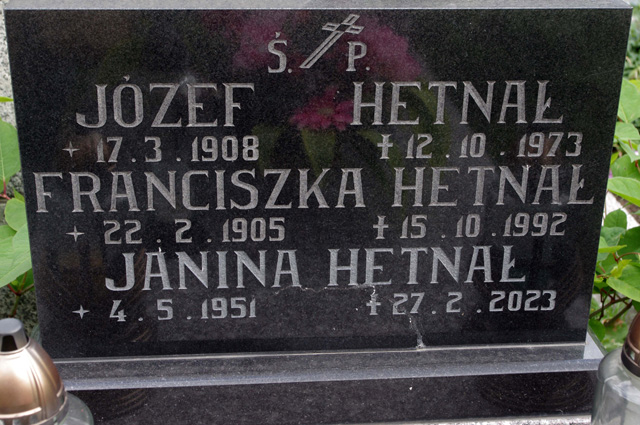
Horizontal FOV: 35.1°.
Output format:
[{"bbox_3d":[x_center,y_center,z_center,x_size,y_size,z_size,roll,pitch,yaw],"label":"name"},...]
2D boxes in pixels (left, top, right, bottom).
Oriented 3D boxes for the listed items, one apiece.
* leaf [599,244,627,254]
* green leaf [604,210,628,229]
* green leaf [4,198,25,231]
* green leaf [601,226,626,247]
[{"bbox_3d":[0.342,0.044,1.190,0.037,0.012,0.024,1,23,0],"label":"leaf"},{"bbox_3d":[0.357,0.011,1.220,0.031,0.034,0.012,1,-7,0],"label":"green leaf"},{"bbox_3d":[-0.339,0.003,1.140,0.035,0.041,0.012,1,-12,0],"label":"green leaf"},{"bbox_3d":[0.347,0.029,1.200,0.036,0.029,0.012,1,-12,0],"label":"green leaf"}]

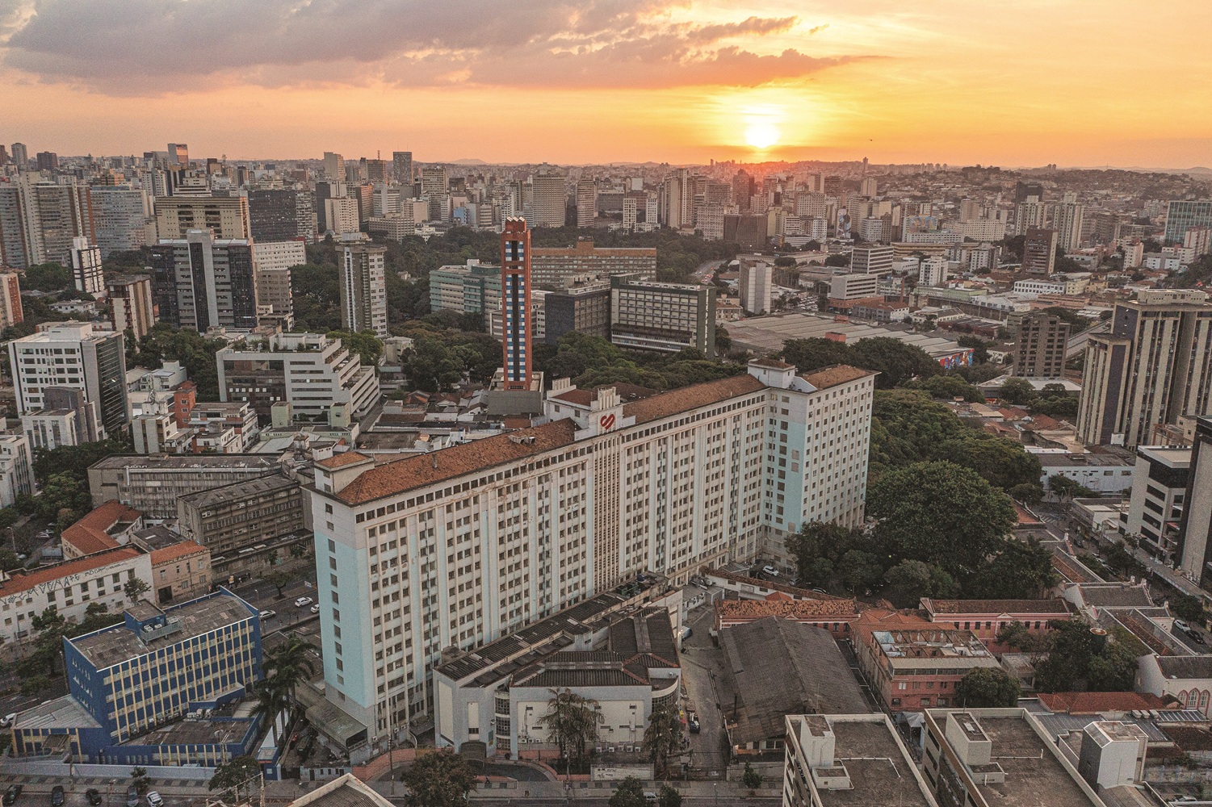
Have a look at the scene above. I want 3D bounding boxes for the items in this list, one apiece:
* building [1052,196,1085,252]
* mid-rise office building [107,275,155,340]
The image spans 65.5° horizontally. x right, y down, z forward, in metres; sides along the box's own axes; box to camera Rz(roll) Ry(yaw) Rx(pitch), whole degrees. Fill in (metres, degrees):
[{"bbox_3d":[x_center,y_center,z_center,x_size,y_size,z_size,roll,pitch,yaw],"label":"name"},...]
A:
[{"bbox_3d":[462.829,-179.110,946.581,19.000,59.061,18.000,-9,17,-34],"label":"building"},{"bbox_3d":[-217.730,-43.820,434.220,9.300,28.360,21.500,0,14,-1],"label":"mid-rise office building"}]

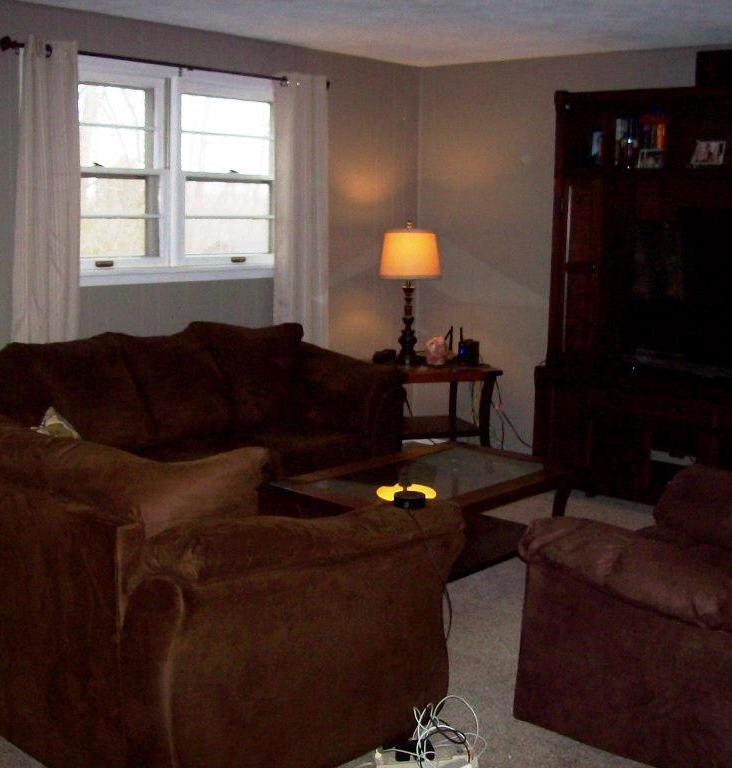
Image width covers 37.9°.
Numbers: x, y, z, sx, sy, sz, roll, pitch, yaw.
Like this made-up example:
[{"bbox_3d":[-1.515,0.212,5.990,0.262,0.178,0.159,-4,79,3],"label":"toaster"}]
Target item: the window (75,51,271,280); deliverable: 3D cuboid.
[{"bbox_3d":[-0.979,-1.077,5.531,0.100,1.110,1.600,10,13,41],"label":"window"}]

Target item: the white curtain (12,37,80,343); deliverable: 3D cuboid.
[{"bbox_3d":[-1.457,-0.613,4.941,0.090,1.900,0.340,10,13,41],"label":"white curtain"}]

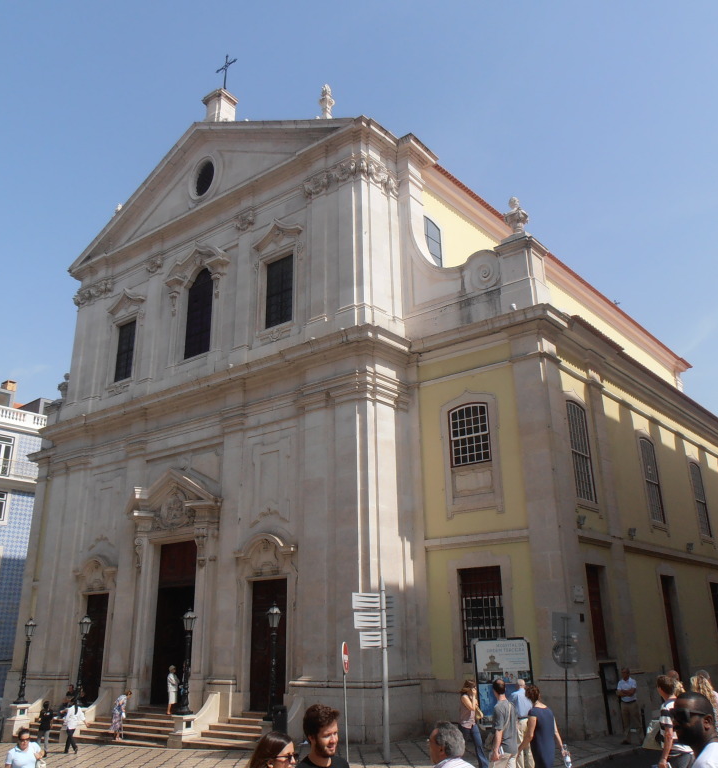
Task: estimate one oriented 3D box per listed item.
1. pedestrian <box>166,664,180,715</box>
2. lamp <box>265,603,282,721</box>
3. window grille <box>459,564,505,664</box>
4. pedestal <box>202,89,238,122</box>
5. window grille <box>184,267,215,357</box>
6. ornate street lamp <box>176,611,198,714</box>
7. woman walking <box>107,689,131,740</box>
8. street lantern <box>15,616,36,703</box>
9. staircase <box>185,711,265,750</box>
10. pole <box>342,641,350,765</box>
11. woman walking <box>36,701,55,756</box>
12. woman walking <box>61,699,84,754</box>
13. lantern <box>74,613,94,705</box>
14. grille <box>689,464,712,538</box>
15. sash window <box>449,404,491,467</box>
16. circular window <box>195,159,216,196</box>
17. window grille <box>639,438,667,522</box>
[{"bbox_3d":[-6.690,10.928,25.416,0.380,1.630,0.500,-1,-20,0],"label":"pedestrian"},{"bbox_3d":[-2.542,8.240,21.212,0.520,3.280,0.520,-15,-24,34],"label":"lamp"},{"bbox_3d":[3.909,7.307,22.535,1.480,2.860,0.120,-15,-24,34],"label":"window grille"},{"bbox_3d":[-6.966,-13.179,35.314,1.370,2.150,1.120,-15,-24,34],"label":"pedestal"},{"bbox_3d":[-7.218,-3.274,32.295,1.790,4.410,0.150,-15,-24,34],"label":"window grille"},{"bbox_3d":[-5.829,9.433,24.212,0.500,3.360,0.500,-15,-24,34],"label":"ornate street lamp"},{"bbox_3d":[-8.024,11.226,24.152,0.720,1.580,0.500,2,-20,-9],"label":"woman walking"},{"bbox_3d":[-13.842,11.492,29.543,0.500,3.360,0.500,-15,-24,34],"label":"street lantern"},{"bbox_3d":[-3.535,10.864,22.217,3.050,0.850,2.500,-15,-24,34],"label":"staircase"},{"bbox_3d":[-0.242,6.618,14.409,0.100,2.600,0.600,-4,-20,7],"label":"pole"},{"bbox_3d":[-9.916,10.928,22.493,0.550,1.610,0.500,-12,-23,28],"label":"woman walking"},{"bbox_3d":[-9.294,11.130,23.122,0.520,1.610,0.520,-11,-22,25],"label":"woman walking"},{"bbox_3d":[-10.766,10.724,27.608,0.580,3.319,0.580,-15,-24,34],"label":"lantern"},{"bbox_3d":[15.433,5.266,32.125,0.120,3.300,1.350,-17,-25,38],"label":"grille"},{"bbox_3d":[3.609,1.644,23.172,1.480,2.040,0.150,-15,-24,34],"label":"sash window"},{"bbox_3d":[-7.602,-10.087,34.935,1.780,1.780,0.250,-15,-24,34],"label":"circular window"},{"bbox_3d":[11.864,3.869,28.757,0.120,3.437,1.533,-17,-26,38],"label":"window grille"}]

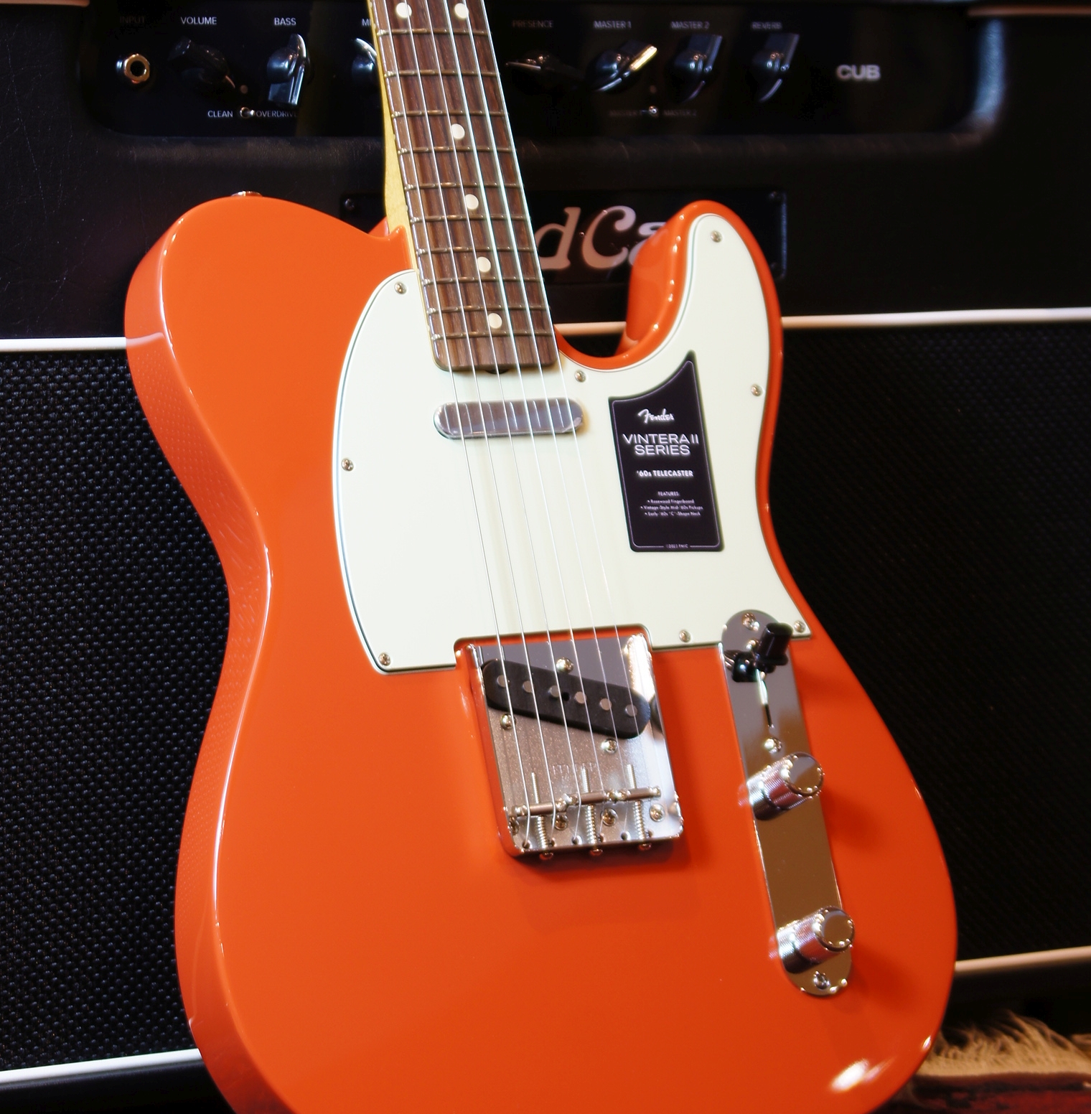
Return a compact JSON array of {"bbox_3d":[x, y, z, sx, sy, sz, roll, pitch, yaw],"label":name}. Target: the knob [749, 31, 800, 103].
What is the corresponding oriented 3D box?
[{"bbox_3d":[0.100,-0.216,1.803,0.018,0.031,0.018,16,-3,-28],"label":"knob"}]

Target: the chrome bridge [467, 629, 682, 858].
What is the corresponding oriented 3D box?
[{"bbox_3d":[0.013,0.073,1.597,0.077,0.087,0.013,-4,-16,-27],"label":"chrome bridge"}]

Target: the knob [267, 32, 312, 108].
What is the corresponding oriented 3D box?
[{"bbox_3d":[-0.106,-0.201,1.696,0.018,0.031,0.018,11,0,-28],"label":"knob"}]

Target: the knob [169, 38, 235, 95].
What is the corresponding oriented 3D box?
[{"bbox_3d":[-0.141,-0.201,1.678,0.031,0.018,0.018,34,-11,-26],"label":"knob"}]

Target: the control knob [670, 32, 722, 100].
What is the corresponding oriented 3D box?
[{"bbox_3d":[0.065,-0.213,1.785,0.018,0.031,0.018,19,-4,-28],"label":"control knob"}]

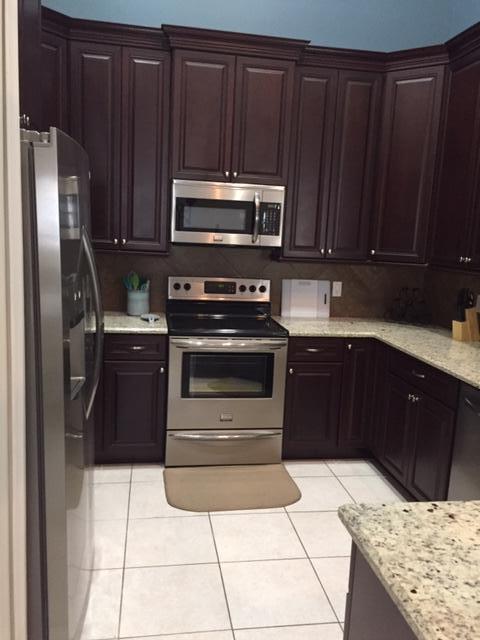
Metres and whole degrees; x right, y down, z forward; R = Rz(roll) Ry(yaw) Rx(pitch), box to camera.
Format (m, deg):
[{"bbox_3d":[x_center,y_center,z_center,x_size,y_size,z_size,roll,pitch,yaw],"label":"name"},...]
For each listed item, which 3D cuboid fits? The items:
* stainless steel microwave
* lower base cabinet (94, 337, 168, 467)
[{"bbox_3d":[-0.099,-0.726,3.720,0.755,0.409,0.405,1,9,-9],"label":"stainless steel microwave"},{"bbox_3d":[-0.739,0.463,3.689,0.452,0.884,0.630,1,9,-9],"label":"lower base cabinet"}]

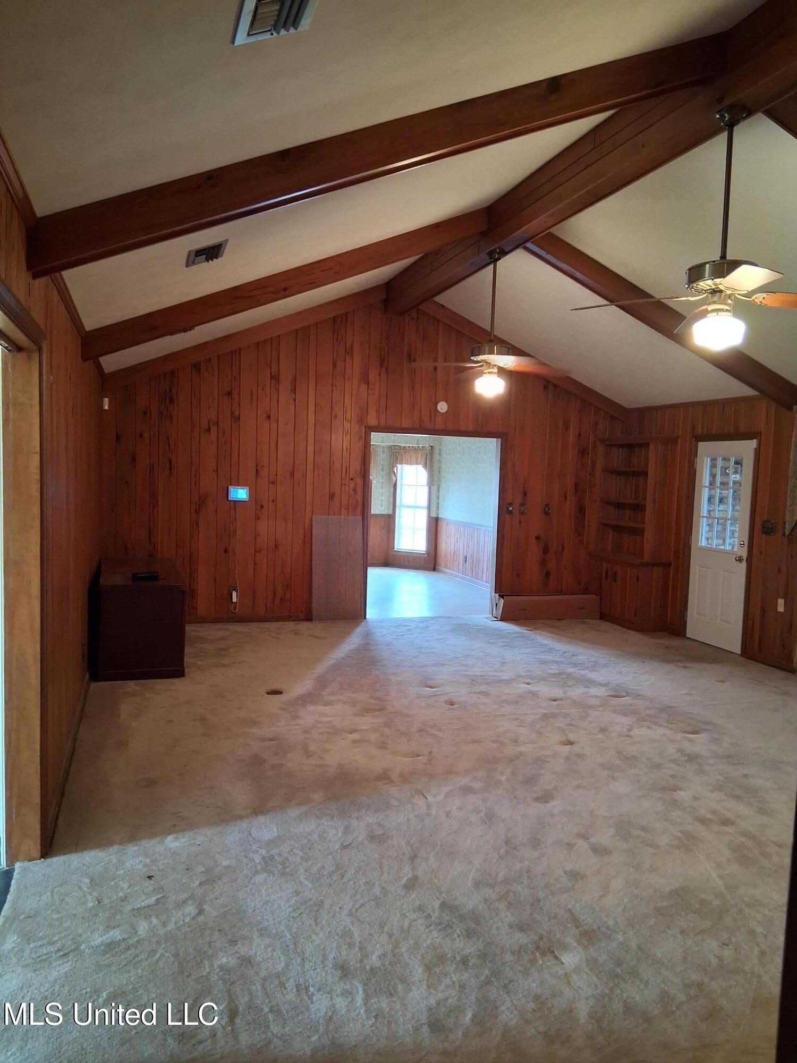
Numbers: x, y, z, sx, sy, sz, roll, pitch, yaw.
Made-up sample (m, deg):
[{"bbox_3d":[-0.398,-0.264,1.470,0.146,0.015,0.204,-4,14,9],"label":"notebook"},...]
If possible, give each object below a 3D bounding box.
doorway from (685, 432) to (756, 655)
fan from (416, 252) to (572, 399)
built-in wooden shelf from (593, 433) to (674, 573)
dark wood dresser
[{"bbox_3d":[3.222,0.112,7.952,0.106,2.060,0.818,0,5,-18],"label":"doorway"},{"bbox_3d":[0.733,-1.590,6.194,1.308,1.094,1.308,0,5,-18],"label":"fan"},{"bbox_3d":[2.647,-0.350,9.019,0.384,1.411,1.014,0,5,-18],"label":"built-in wooden shelf"},{"bbox_3d":[-2.208,0.692,6.849,0.647,0.723,1.758,0,5,-18],"label":"dark wood dresser"}]

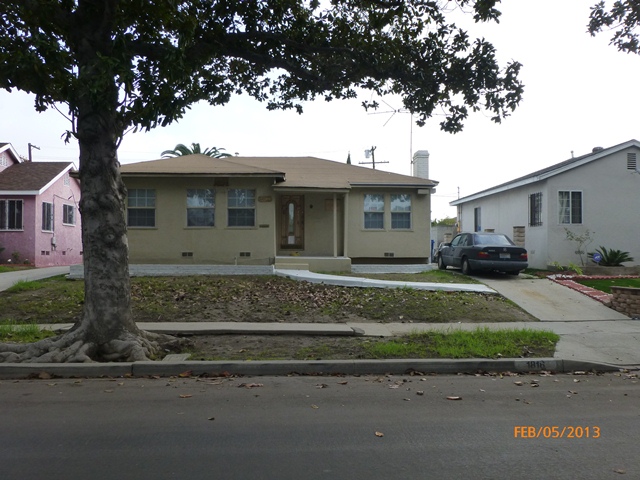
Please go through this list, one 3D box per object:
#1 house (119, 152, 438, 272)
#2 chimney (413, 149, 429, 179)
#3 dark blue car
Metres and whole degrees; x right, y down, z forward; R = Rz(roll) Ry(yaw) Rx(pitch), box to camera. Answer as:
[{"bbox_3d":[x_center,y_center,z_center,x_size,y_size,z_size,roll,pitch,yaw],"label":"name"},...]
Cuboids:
[{"bbox_3d":[-2.000,-1.240,20.600,11.800,4.650,10.200,0,-1,-3],"label":"house"},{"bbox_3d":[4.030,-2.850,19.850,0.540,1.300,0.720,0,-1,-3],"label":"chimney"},{"bbox_3d":[5.500,0.450,17.650,1.760,1.430,4.740,0,-1,-3],"label":"dark blue car"}]

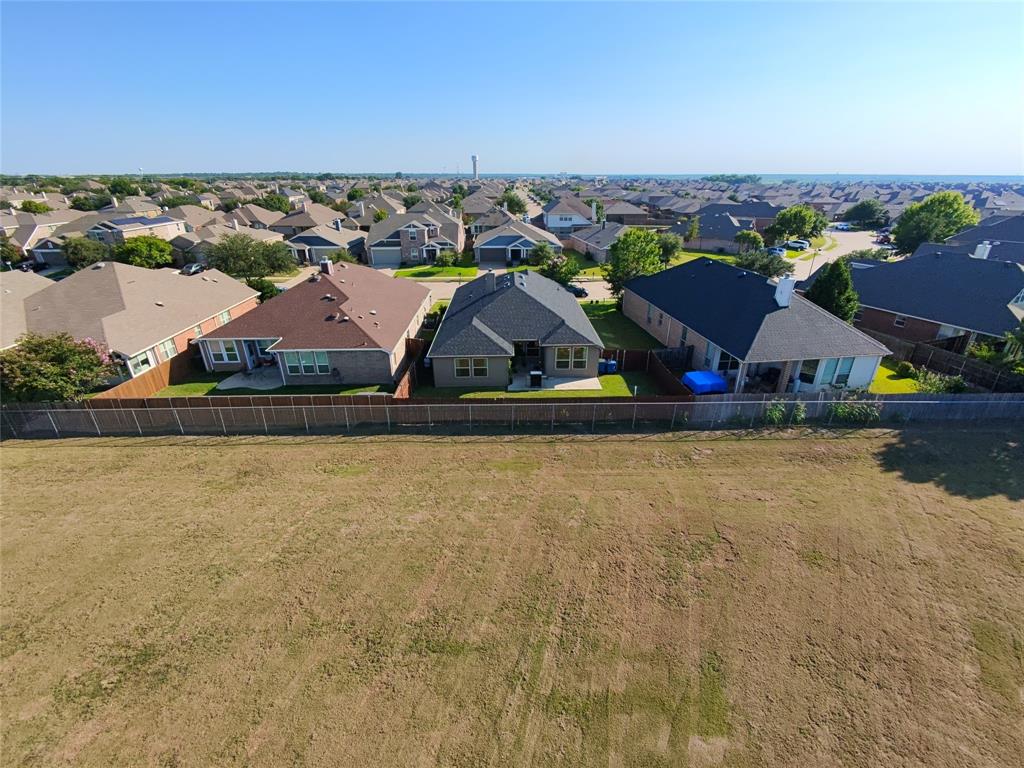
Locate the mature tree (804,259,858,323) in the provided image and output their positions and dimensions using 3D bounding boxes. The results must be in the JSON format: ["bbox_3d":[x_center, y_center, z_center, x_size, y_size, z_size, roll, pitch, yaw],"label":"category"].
[{"bbox_3d":[30.778,-8.322,45.538,4.400,7.400,4.400,0,24,0],"label":"mature tree"}]

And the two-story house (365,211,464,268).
[{"bbox_3d":[-18.678,-30.443,94.471,16.200,9.200,21.000,-1,24,-1],"label":"two-story house"}]

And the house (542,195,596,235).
[{"bbox_3d":[14.380,-43.308,122.459,11.700,8.900,15.000,0,24,0],"label":"house"}]

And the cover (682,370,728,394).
[{"bbox_3d":[14.122,0.047,34.482,2.500,1.000,2.200,-3,24,-7],"label":"cover"}]

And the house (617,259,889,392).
[{"bbox_3d":[19.464,-7.286,42.571,11.600,7.000,23.400,-3,24,-8],"label":"house"}]

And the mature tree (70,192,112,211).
[{"bbox_3d":[-122.970,-50.943,139.301,11.000,8.800,11.000,0,24,0],"label":"mature tree"}]

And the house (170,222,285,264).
[{"bbox_3d":[-54.623,-28.254,91.395,13.200,6.300,20.000,0,24,0],"label":"house"}]

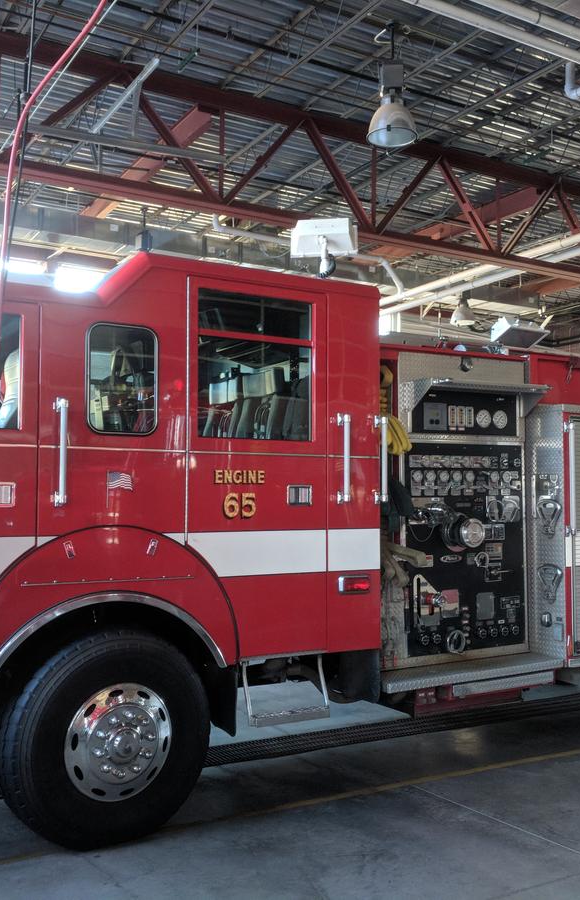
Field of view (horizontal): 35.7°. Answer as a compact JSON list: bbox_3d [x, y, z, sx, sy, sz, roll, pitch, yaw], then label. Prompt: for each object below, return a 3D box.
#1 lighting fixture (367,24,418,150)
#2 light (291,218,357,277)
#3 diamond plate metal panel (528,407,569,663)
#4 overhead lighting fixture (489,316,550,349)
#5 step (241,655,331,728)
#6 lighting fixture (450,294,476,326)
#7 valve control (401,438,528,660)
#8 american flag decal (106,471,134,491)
[{"bbox_3d":[0.831,-2.986,7.368,0.420,0.996,0.420,0,-3,0],"label":"lighting fixture"},{"bbox_3d":[0.233,-1.366,6.080,0.420,0.400,0.200,-1,-3,15],"label":"light"},{"bbox_3d":[1.803,0.570,6.384,0.120,1.780,0.370,2,-4,-30],"label":"diamond plate metal panel"},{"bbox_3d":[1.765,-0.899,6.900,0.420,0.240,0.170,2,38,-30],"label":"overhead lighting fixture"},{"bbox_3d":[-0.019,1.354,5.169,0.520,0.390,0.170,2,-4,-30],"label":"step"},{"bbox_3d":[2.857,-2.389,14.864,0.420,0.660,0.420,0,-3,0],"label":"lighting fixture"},{"bbox_3d":[1.289,0.663,6.150,1.120,1.460,0.260,2,-4,-30],"label":"valve control"},{"bbox_3d":[-0.873,0.159,4.653,0.145,0.100,0.010,2,-4,-30],"label":"american flag decal"}]

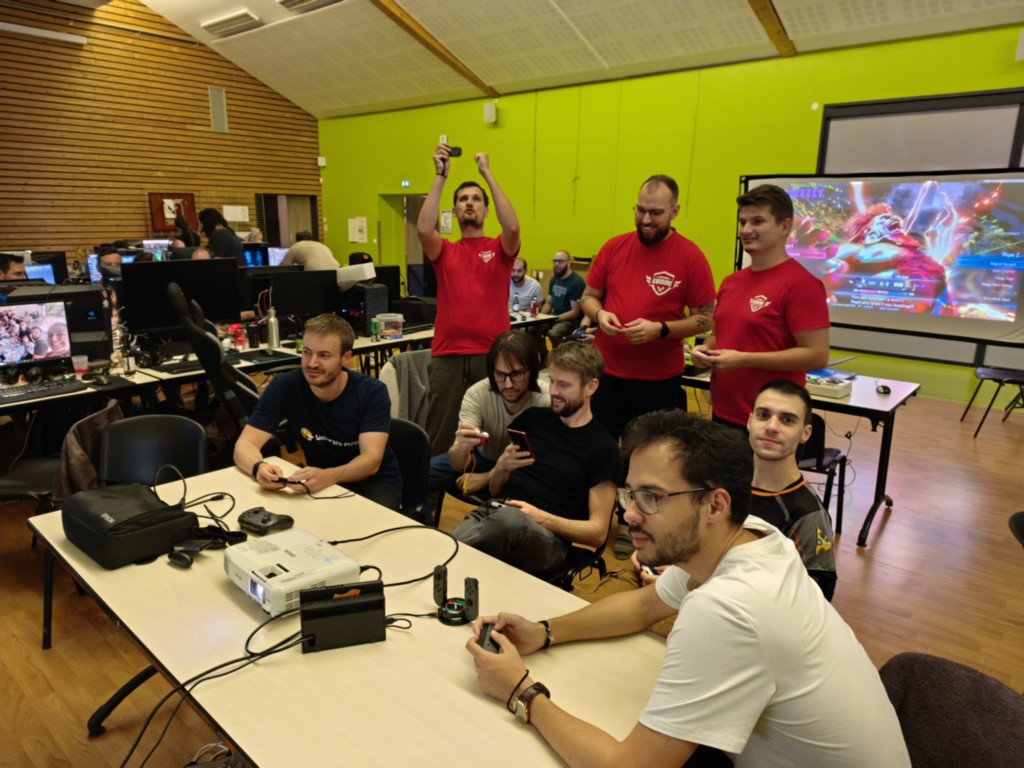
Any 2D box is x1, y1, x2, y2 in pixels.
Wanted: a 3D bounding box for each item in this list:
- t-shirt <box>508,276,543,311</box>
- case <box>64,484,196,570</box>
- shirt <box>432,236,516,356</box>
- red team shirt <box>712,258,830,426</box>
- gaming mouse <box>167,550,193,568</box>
[{"bbox_3d":[0.095,-0.790,6.832,0.460,0.540,0.280,11,17,37],"label":"t-shirt"},{"bbox_3d":[-1.102,0.395,1.955,0.335,0.110,0.245,13,18,41],"label":"case"},{"bbox_3d":[-0.204,-0.470,3.696,0.460,0.660,0.290,0,14,-2],"label":"shirt"},{"bbox_3d":[1.014,-0.167,2.680,0.270,0.630,0.460,-9,17,-35],"label":"red team shirt"},{"bbox_3d":[-0.914,0.474,1.873,0.082,0.031,0.053,7,15,23],"label":"gaming mouse"}]

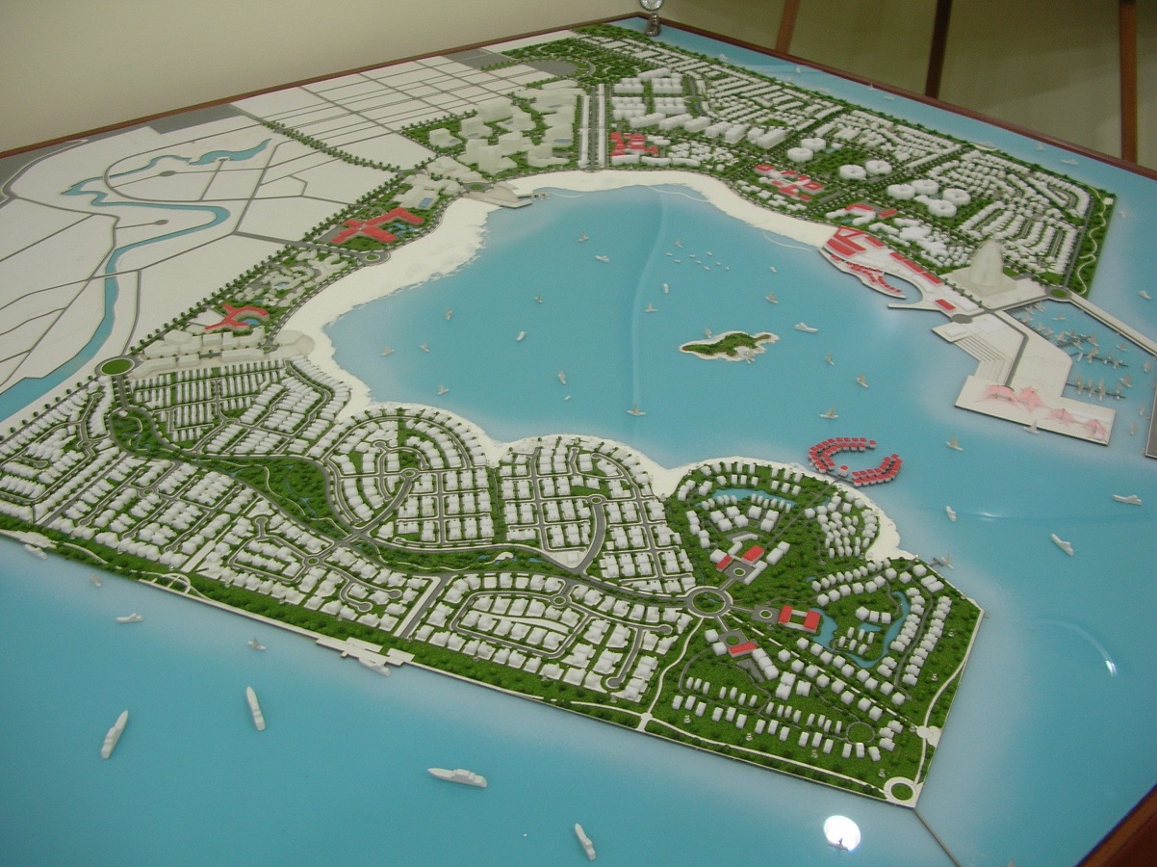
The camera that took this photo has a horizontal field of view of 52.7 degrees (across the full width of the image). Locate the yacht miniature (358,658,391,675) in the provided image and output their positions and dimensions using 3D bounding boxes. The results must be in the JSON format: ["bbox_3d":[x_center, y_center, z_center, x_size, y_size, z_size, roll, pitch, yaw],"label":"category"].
[{"bbox_3d":[-0.208,0.237,1.190,0.038,0.008,0.008,17,38,23],"label":"yacht miniature"}]

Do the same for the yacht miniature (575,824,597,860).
[{"bbox_3d":[0.006,0.355,1.019,0.007,0.008,0.036,-13,36,-19],"label":"yacht miniature"}]

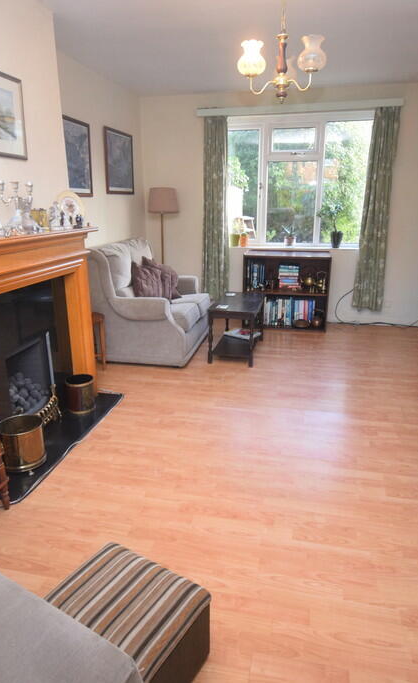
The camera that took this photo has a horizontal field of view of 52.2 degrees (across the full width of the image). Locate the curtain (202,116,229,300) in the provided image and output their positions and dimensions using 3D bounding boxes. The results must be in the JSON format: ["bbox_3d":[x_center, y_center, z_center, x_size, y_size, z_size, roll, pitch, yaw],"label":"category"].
[{"bbox_3d":[0.076,-1.455,4.947,0.320,2.060,0.120,4,19,12],"label":"curtain"}]

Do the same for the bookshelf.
[{"bbox_3d":[0.844,-0.553,4.706,0.903,0.787,0.348,3,18,11],"label":"bookshelf"}]

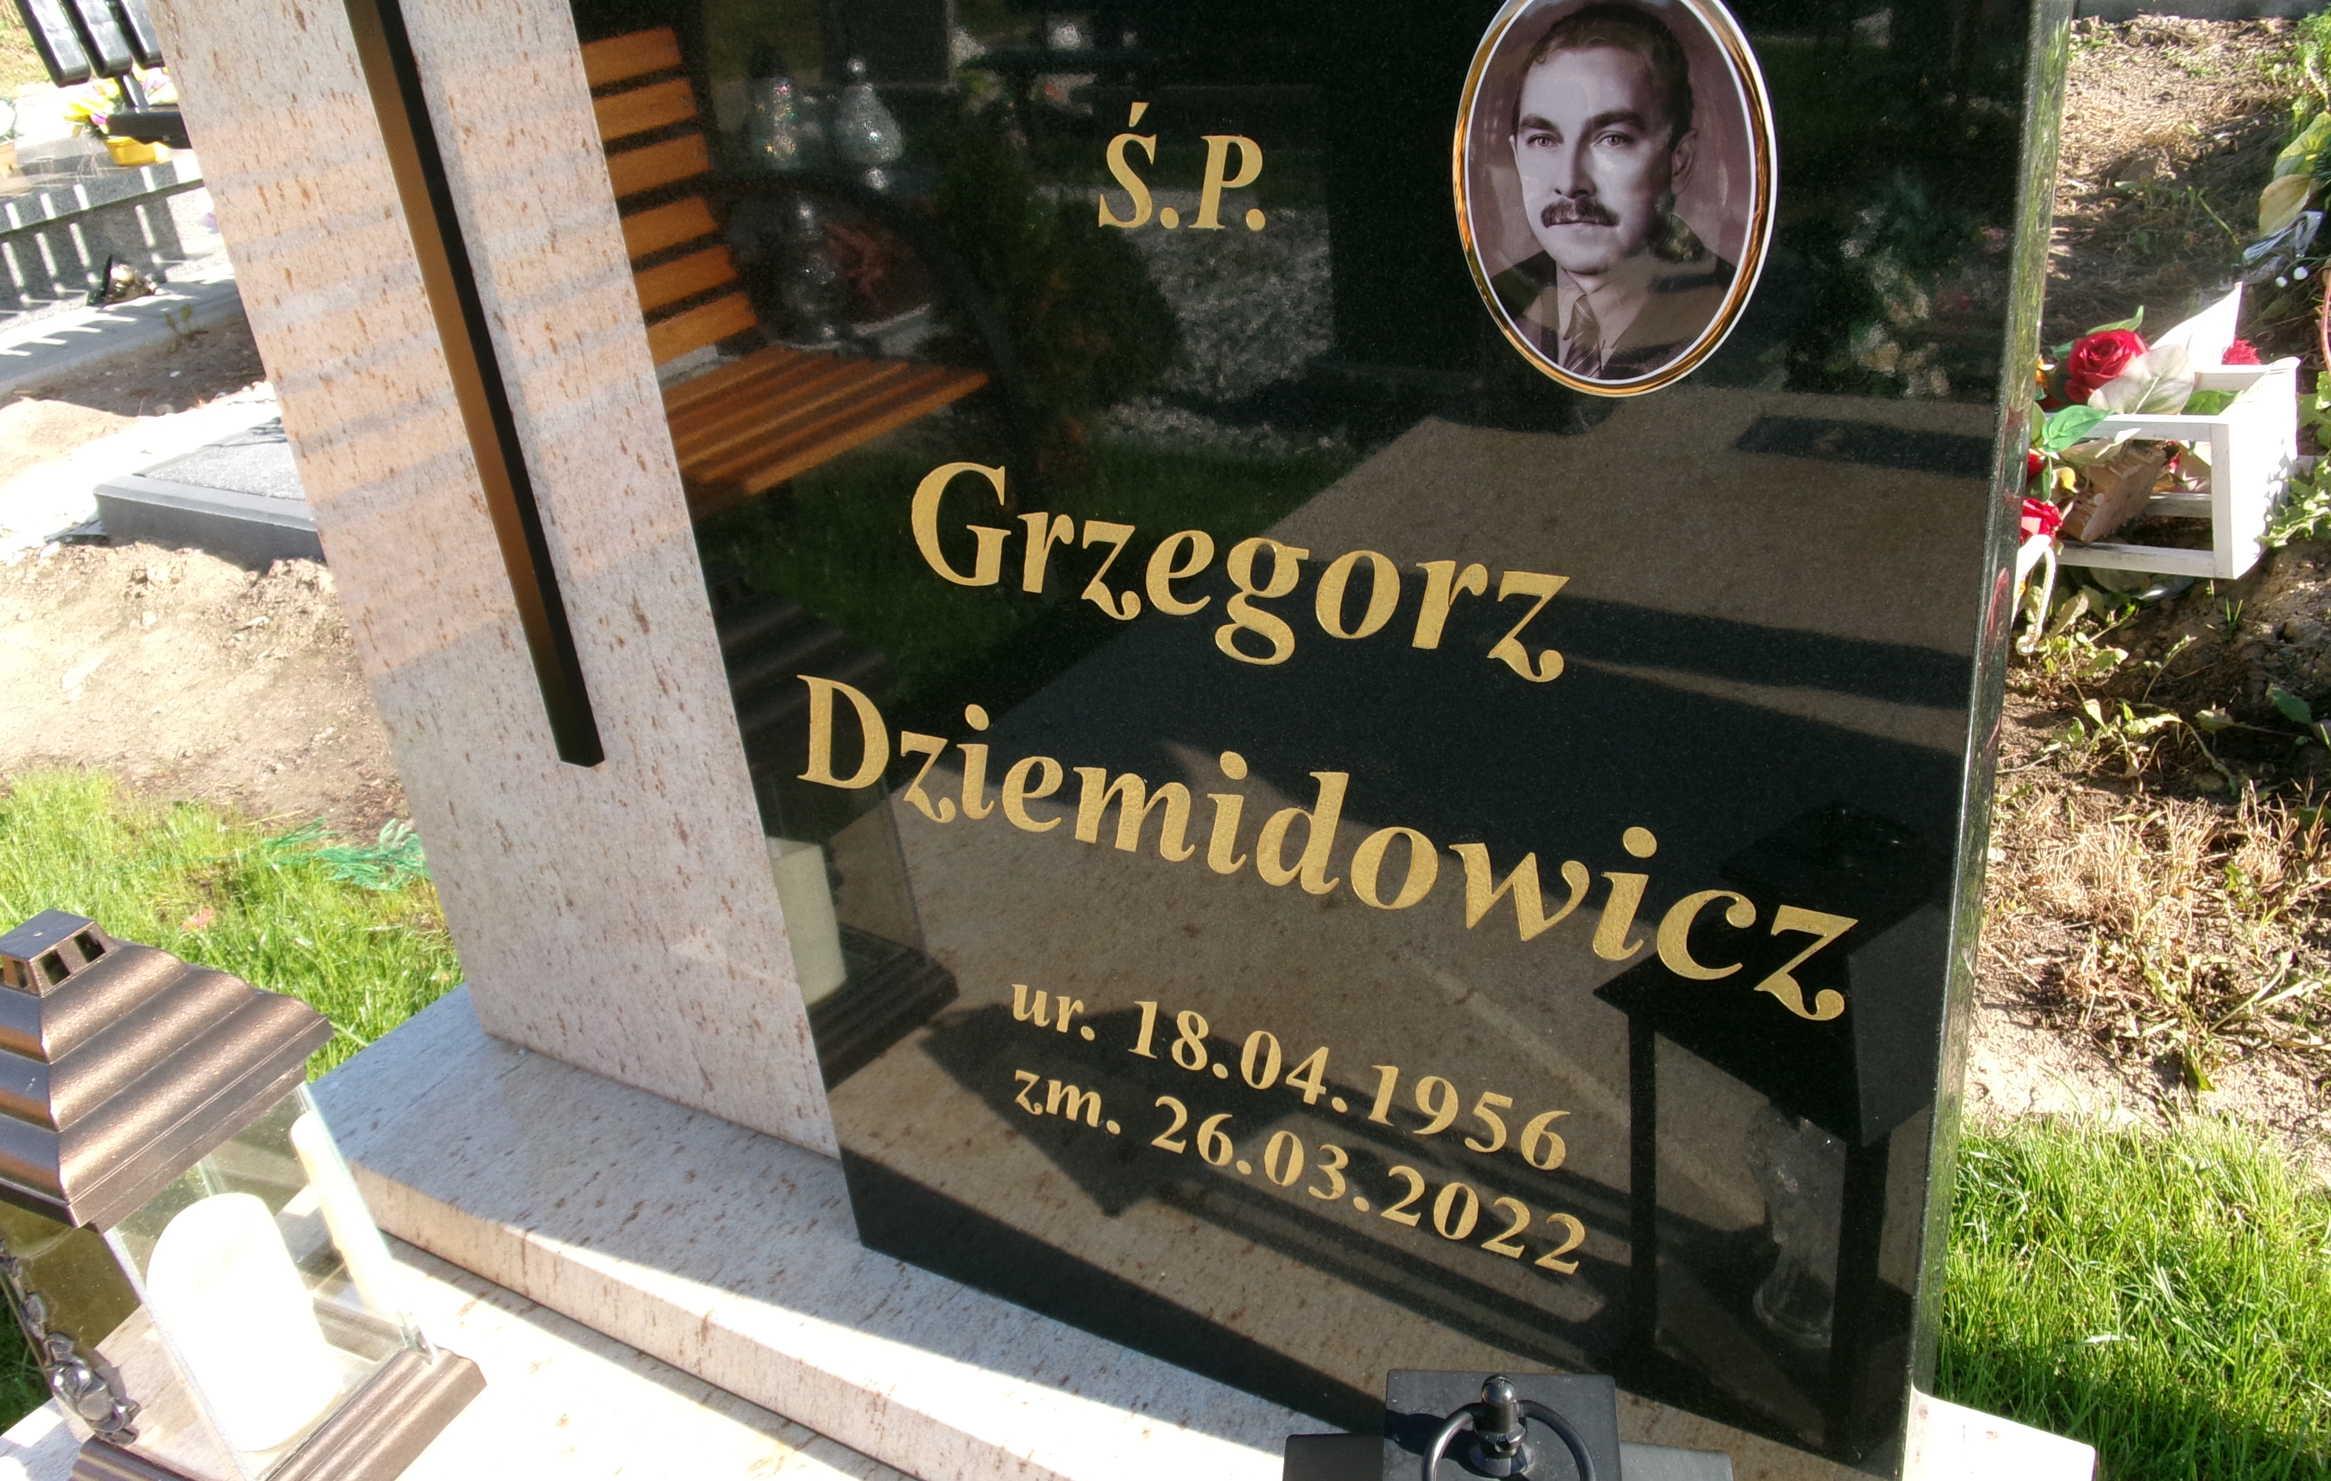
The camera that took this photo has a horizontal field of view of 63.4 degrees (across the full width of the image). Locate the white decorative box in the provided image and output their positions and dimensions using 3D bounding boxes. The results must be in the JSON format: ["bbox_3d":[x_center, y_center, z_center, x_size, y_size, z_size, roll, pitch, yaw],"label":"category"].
[{"bbox_3d":[1.183,-0.328,2.267,0.198,0.187,0.260,-32,28,-33],"label":"white decorative box"}]

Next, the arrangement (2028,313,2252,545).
[{"bbox_3d":[1.159,-0.374,2.257,0.200,0.210,0.270,-27,33,-35],"label":"arrangement"}]

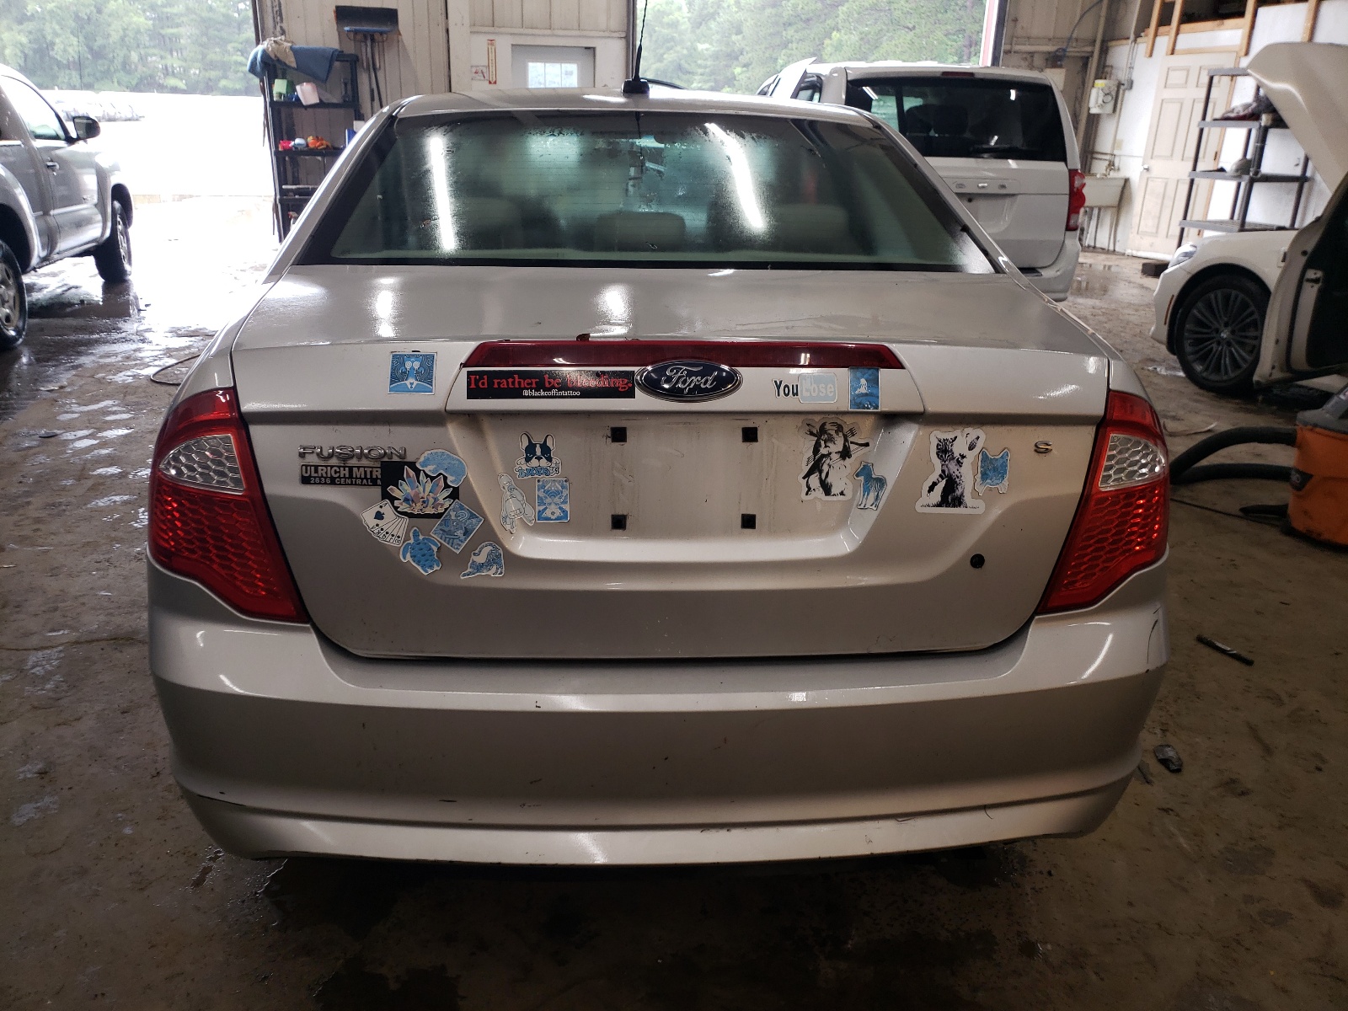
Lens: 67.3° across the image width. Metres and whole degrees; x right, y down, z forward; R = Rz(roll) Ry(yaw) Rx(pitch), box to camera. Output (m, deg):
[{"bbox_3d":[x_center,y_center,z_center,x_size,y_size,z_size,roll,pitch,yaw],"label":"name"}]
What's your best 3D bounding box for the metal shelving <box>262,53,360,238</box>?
[{"bbox_3d":[-3.430,-3.453,9.932,0.830,1.870,0.400,0,21,-4],"label":"metal shelving"}]

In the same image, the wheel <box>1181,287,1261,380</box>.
[{"bbox_3d":[3.150,-0.969,5.695,0.220,0.530,0.530,-7,23,-20],"label":"wheel"}]

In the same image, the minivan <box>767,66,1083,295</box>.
[{"bbox_3d":[1.573,-2.728,8.567,1.980,1.750,5.130,0,21,-3],"label":"minivan"}]

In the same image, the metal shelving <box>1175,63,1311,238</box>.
[{"bbox_3d":[5.275,-3.001,9.374,0.580,1.840,0.860,-3,22,-12],"label":"metal shelving"}]

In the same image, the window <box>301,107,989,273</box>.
[{"bbox_3d":[-0.044,-0.655,2.044,1.260,0.080,0.720,0,43,-4],"label":"window"}]

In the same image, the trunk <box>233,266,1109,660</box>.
[{"bbox_3d":[-0.004,-0.091,1.579,1.250,0.460,0.600,0,21,-4],"label":"trunk"}]

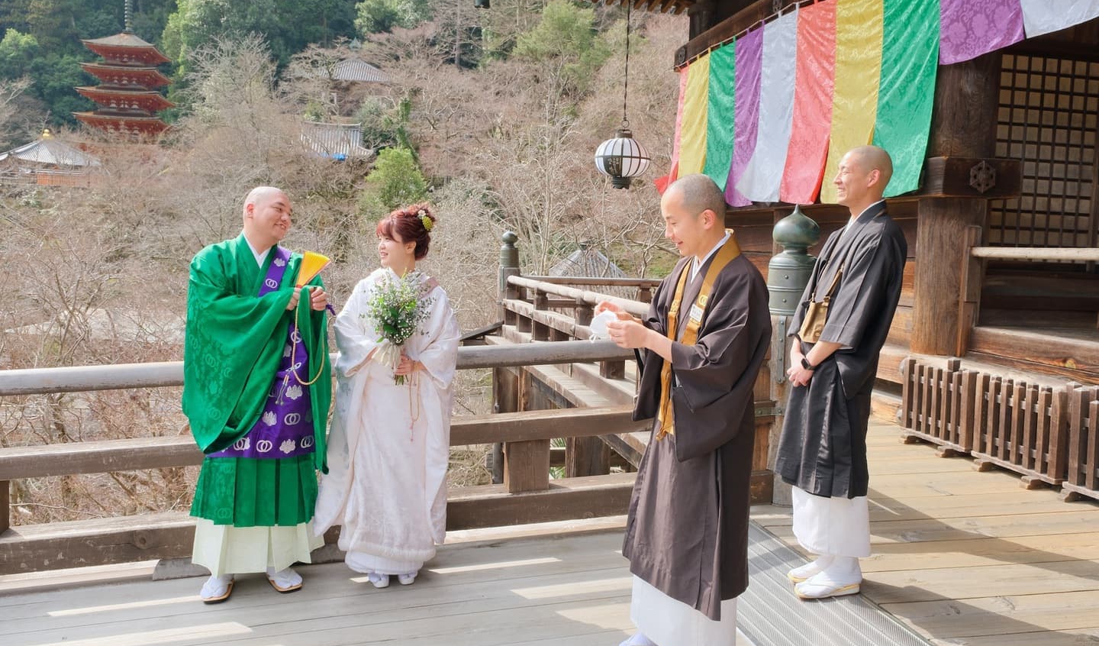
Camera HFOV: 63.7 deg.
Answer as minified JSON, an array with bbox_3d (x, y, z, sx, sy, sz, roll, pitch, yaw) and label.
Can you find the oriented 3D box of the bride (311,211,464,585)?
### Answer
[{"bbox_3d":[-0.682,0.299,3.751,0.590,1.587,0.480,0,6,4],"label":"bride"}]

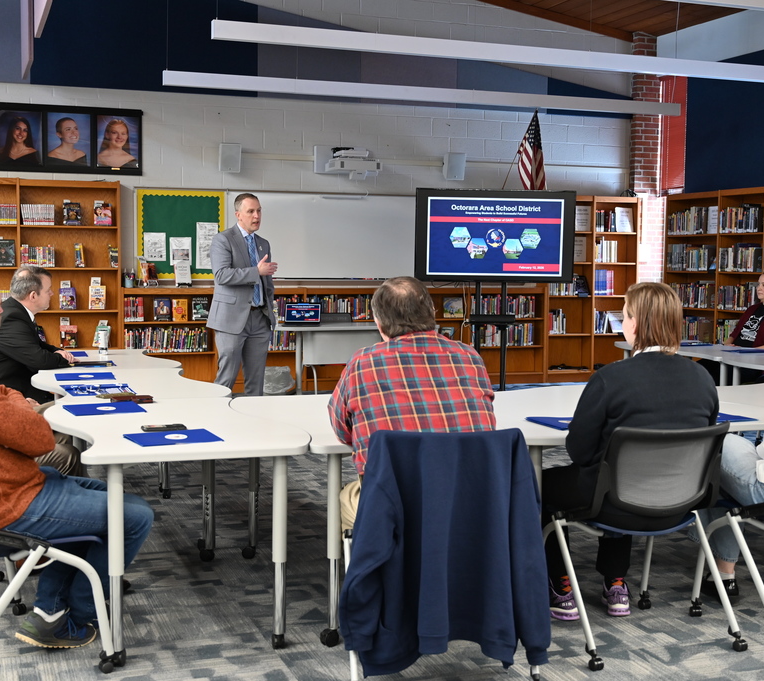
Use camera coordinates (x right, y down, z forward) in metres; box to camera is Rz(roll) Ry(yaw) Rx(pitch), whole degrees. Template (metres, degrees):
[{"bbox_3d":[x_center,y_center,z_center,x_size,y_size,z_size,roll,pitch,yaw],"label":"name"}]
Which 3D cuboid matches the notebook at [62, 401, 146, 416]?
[{"bbox_3d":[-1.157,0.290,4.528,0.300,0.012,0.250,-2,5,-26],"label":"notebook"}]

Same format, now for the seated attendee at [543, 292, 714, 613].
[{"bbox_3d":[0.866,0.443,4.122,0.600,1.325,0.720,-1,5,-23],"label":"seated attendee"}]

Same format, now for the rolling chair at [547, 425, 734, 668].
[{"bbox_3d":[0.915,0.676,3.936,0.620,0.820,0.580,-1,5,-19],"label":"rolling chair"}]

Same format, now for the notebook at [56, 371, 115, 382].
[{"bbox_3d":[-1.562,0.195,5.696,0.300,0.012,0.250,-1,5,-19],"label":"notebook"}]

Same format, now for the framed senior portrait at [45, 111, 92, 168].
[{"bbox_3d":[-3.009,-1.933,10.384,0.425,0.535,0.040,-1,5,-19],"label":"framed senior portrait"}]

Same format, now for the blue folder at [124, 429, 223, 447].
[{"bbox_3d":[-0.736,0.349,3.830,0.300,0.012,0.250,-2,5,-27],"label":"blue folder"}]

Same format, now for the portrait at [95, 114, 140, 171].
[{"bbox_3d":[-2.579,-1.940,10.531,0.425,0.535,0.040,-1,5,-19],"label":"portrait"}]

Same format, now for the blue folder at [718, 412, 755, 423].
[{"bbox_3d":[1.440,0.325,4.685,0.235,0.012,0.305,-1,5,-19],"label":"blue folder"}]

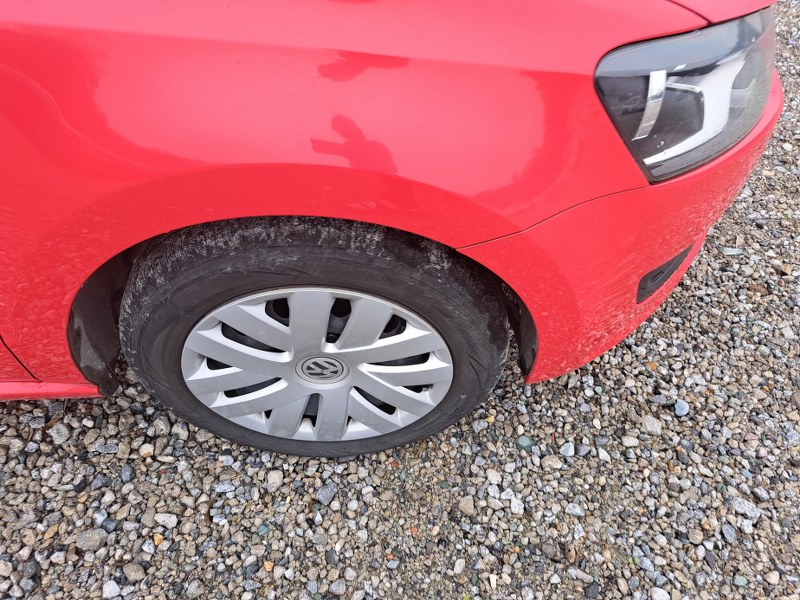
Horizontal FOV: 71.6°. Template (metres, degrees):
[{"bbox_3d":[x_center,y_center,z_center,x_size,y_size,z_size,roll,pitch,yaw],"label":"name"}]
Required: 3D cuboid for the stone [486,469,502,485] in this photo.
[{"bbox_3d":[0.176,0.333,1.052,0.021,0.016,0.032,-32,56,-25],"label":"stone"}]

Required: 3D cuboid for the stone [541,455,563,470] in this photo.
[{"bbox_3d":[0.292,0.313,1.068,0.039,0.022,0.029,5,49,5],"label":"stone"}]

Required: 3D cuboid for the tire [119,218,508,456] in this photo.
[{"bbox_3d":[-0.125,0.051,0.901,0.602,0.595,0.190,-1,47,-1],"label":"tire"}]

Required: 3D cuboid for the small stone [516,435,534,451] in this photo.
[{"bbox_3d":[0.248,0.282,1.096,0.034,0.019,0.025,23,52,19],"label":"small stone"}]

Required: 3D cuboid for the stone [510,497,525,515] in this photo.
[{"bbox_3d":[0.211,0.369,0.997,0.023,0.016,0.032,8,48,7],"label":"stone"}]

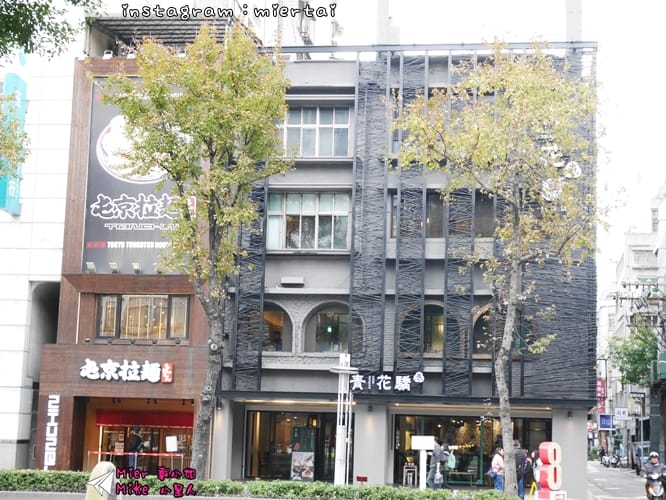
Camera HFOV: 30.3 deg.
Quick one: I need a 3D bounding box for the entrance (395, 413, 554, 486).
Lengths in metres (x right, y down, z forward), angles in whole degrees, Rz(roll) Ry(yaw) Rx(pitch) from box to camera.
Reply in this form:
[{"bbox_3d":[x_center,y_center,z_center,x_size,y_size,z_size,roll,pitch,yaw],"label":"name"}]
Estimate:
[{"bbox_3d":[4.622,6.725,41.111,5.240,2.372,0.300,1,-9,8],"label":"entrance"}]

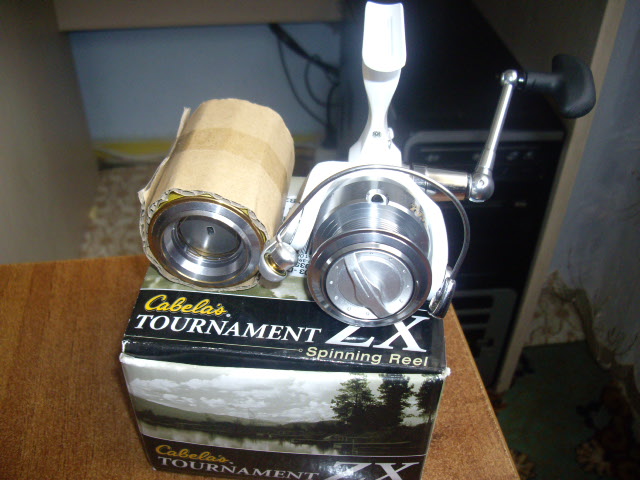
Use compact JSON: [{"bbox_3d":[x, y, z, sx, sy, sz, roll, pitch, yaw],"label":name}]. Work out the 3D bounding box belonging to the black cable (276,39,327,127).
[{"bbox_3d":[-0.035,-0.301,1.345,0.097,0.175,0.060,-3,39,-5],"label":"black cable"}]

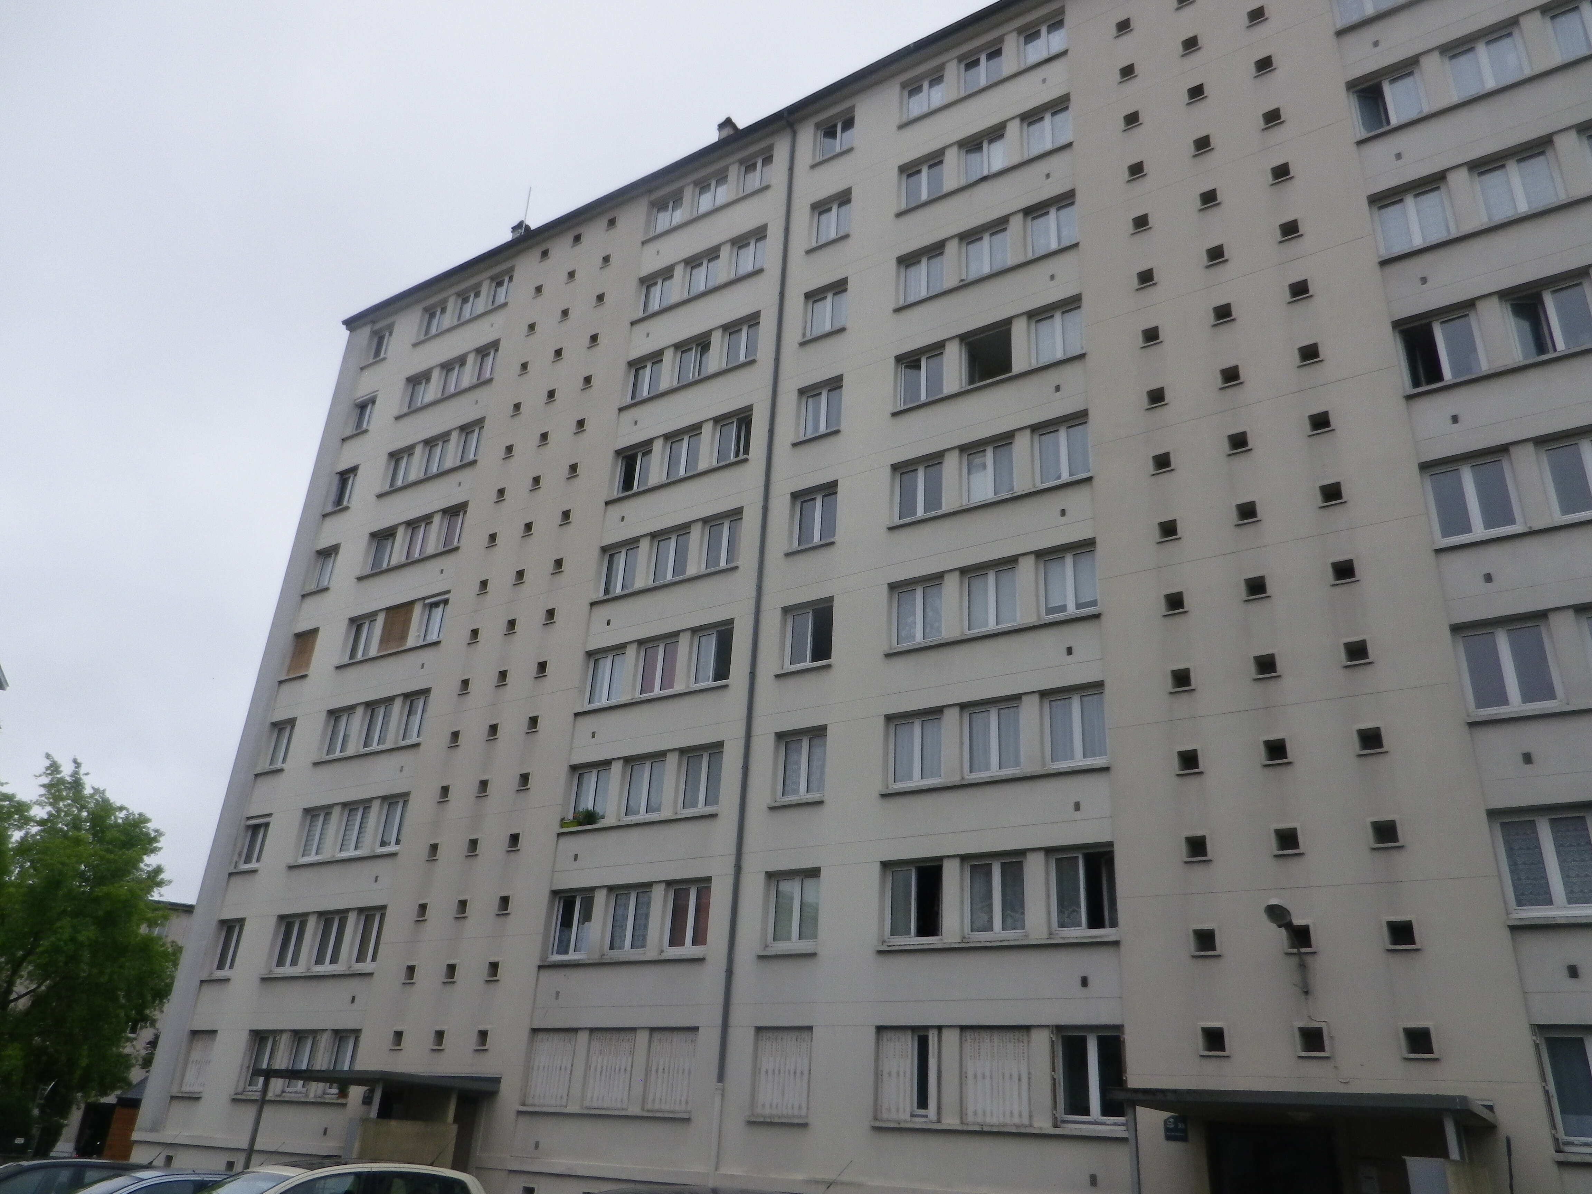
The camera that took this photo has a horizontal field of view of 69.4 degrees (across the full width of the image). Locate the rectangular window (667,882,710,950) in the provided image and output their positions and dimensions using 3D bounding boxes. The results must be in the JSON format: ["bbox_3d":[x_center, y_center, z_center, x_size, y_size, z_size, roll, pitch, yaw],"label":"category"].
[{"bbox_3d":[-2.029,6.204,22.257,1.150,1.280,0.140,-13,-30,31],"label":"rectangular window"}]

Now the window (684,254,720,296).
[{"bbox_3d":[-2.320,-8.217,29.752,1.130,1.320,0.120,-13,-30,31],"label":"window"}]

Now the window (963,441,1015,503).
[{"bbox_3d":[3.800,-2.448,22.327,1.180,1.251,0.120,-13,-30,31],"label":"window"}]

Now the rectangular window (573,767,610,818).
[{"bbox_3d":[-4.355,4.265,24.804,1.224,1.251,0.120,-13,-30,31],"label":"rectangular window"}]

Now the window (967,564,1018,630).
[{"bbox_3d":[3.630,0.035,21.163,1.108,1.289,0.140,-13,-30,31],"label":"window"}]

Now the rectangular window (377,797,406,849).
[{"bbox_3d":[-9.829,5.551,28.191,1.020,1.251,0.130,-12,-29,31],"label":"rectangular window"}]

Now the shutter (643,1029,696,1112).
[{"bbox_3d":[-2.292,8.706,21.275,1.140,1.400,0.080,-13,-29,31],"label":"shutter"}]

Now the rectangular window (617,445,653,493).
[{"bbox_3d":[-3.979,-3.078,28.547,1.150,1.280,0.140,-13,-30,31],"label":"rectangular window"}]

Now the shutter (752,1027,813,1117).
[{"bbox_3d":[-0.194,8.097,19.662,1.170,1.370,0.120,-13,-30,31],"label":"shutter"}]

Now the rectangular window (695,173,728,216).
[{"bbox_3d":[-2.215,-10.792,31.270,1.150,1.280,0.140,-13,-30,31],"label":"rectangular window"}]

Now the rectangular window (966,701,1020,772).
[{"bbox_3d":[3.475,2.490,19.949,1.130,1.320,0.120,-13,-30,31],"label":"rectangular window"}]

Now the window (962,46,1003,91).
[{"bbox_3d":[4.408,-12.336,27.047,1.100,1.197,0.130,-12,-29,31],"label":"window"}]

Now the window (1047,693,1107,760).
[{"bbox_3d":[4.733,2.176,19.243,1.134,1.251,0.120,-13,-30,31],"label":"window"}]

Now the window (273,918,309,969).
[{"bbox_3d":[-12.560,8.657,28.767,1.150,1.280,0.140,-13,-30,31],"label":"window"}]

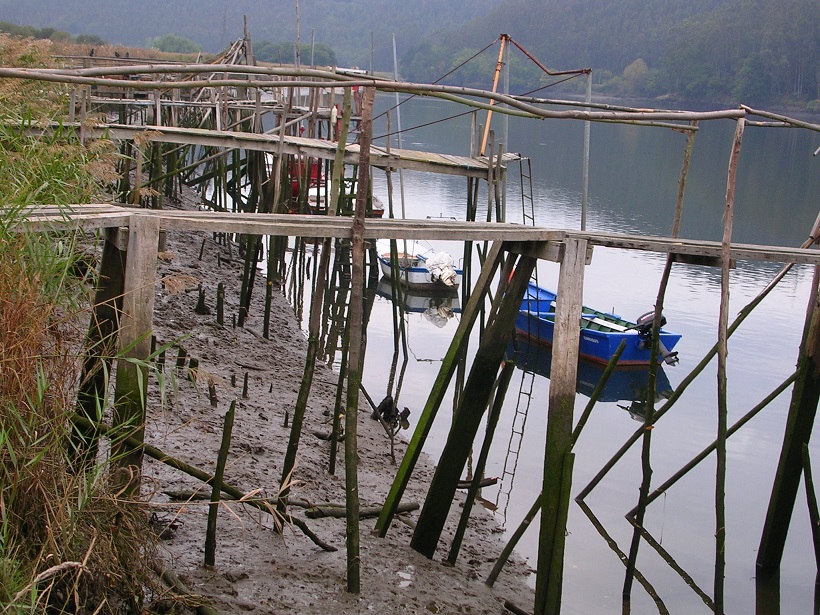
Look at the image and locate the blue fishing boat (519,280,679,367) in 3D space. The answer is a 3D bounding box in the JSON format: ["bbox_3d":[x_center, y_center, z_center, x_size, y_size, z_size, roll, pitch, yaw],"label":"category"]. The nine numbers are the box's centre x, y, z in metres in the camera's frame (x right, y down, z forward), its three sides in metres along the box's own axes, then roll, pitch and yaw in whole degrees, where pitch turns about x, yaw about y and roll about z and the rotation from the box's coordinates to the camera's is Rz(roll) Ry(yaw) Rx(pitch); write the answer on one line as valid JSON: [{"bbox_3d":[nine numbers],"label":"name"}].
[{"bbox_3d":[2.612,0.220,25.131,1.370,0.900,4.200,-1,9,-25],"label":"blue fishing boat"}]

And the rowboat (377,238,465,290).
[{"bbox_3d":[-0.038,-0.760,30.972,1.220,0.860,2.750,-1,9,-25],"label":"rowboat"}]

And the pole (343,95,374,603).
[{"bbox_3d":[-0.372,0.291,11.876,0.110,3.871,0.105,2,10,0],"label":"pole"}]

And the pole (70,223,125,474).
[{"bbox_3d":[-2.419,0.353,12.365,0.200,2.078,0.200,2,24,-22],"label":"pole"}]

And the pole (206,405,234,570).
[{"bbox_3d":[-1.321,1.232,11.073,0.075,1.189,0.075,8,8,-1],"label":"pole"}]

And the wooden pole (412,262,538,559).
[{"bbox_3d":[0.506,0.803,12.703,0.210,2.744,0.200,9,21,-23],"label":"wooden pole"}]

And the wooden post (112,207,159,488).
[{"bbox_3d":[-2.010,0.366,11.656,0.215,2.111,0.170,2,9,-22],"label":"wooden post"}]

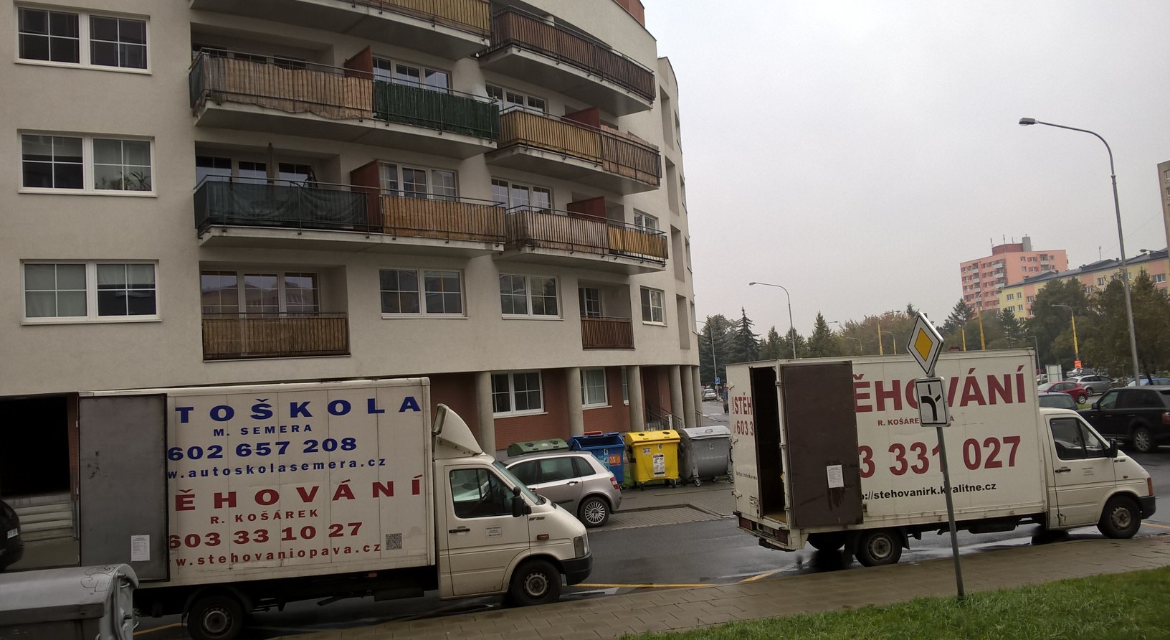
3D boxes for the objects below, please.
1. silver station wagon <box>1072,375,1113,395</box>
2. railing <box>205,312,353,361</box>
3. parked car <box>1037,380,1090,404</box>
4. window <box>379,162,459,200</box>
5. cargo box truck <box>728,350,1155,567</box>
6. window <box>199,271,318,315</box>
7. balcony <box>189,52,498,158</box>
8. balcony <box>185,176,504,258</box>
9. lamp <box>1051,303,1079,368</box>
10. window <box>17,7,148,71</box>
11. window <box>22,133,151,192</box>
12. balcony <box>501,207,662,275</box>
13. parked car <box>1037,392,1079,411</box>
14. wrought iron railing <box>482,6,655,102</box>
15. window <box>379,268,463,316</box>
[{"bbox_3d":[39.797,5.075,72.919,4.800,1.700,1.900,-3,-5,-18],"label":"silver station wagon"},{"bbox_3d":[-7.216,0.362,22.005,3.517,1.065,0.100,-1,-6,-39],"label":"railing"},{"bbox_3d":[27.251,4.319,54.533,4.100,1.460,1.720,-4,-4,2],"label":"parked car"},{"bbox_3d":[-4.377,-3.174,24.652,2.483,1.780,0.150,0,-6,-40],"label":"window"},{"bbox_3d":[5.708,2.034,14.707,6.495,3.069,2.141,-2,-4,-13],"label":"cargo box truck"},{"bbox_3d":[-7.953,-0.182,23.005,2.970,2.130,0.120,-1,-6,-36],"label":"window"},{"bbox_3d":[-5.671,-5.203,23.118,7.613,1.340,1.733,0,-6,-40],"label":"balcony"},{"bbox_3d":[-5.497,-2.425,23.042,7.713,1.330,1.520,0,-6,-40],"label":"balcony"},{"bbox_3d":[51.747,2.698,100.000,2.400,8.600,0.300,-4,-5,0],"label":"lamp"},{"bbox_3d":[-11.068,-6.211,20.611,2.505,1.213,0.150,-2,-5,-26],"label":"window"},{"bbox_3d":[-10.866,-3.426,20.393,2.505,1.213,0.150,-2,-5,-26],"label":"window"},{"bbox_3d":[0.020,-2.320,28.758,1.751,1.300,7.625,-7,-6,34],"label":"balcony"},{"bbox_3d":[18.290,3.590,36.930,1.700,1.470,4.150,-5,-4,5],"label":"parked car"},{"bbox_3d":[-0.324,-7.983,29.233,1.685,1.210,7.544,-7,-5,36],"label":"wrought iron railing"},{"bbox_3d":[-4.324,-0.730,24.779,2.577,1.237,0.150,0,-6,-43],"label":"window"}]

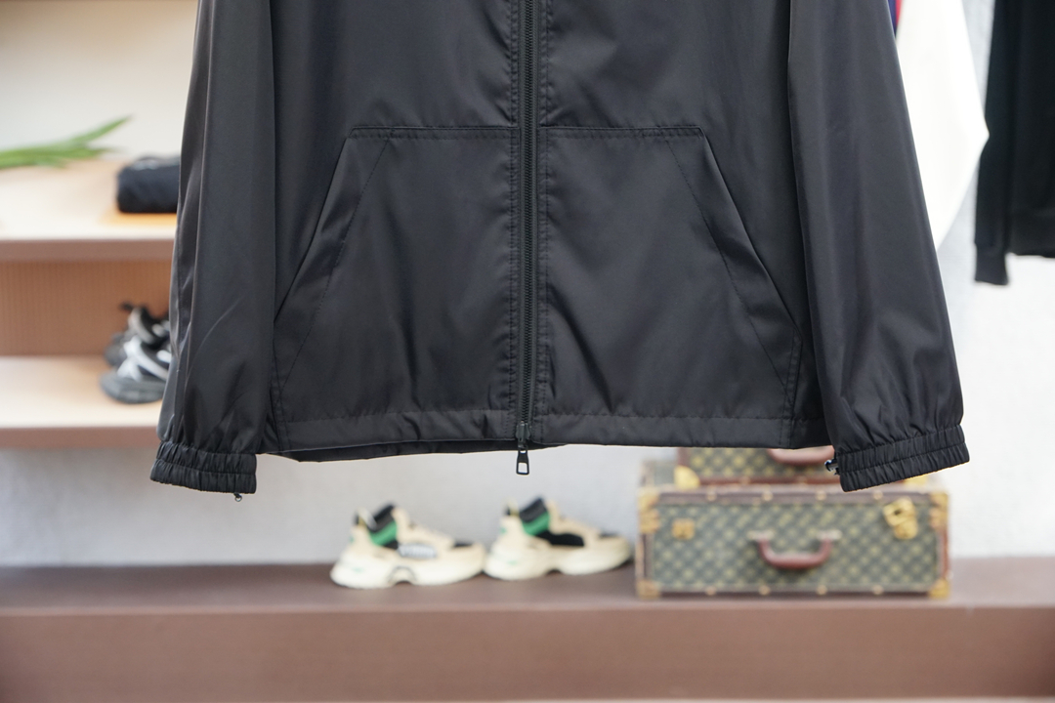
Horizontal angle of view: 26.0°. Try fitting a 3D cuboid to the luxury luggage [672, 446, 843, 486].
[{"bbox_3d":[0.528,0.154,4.480,0.478,0.165,0.325,0,7,3],"label":"luxury luggage"}]

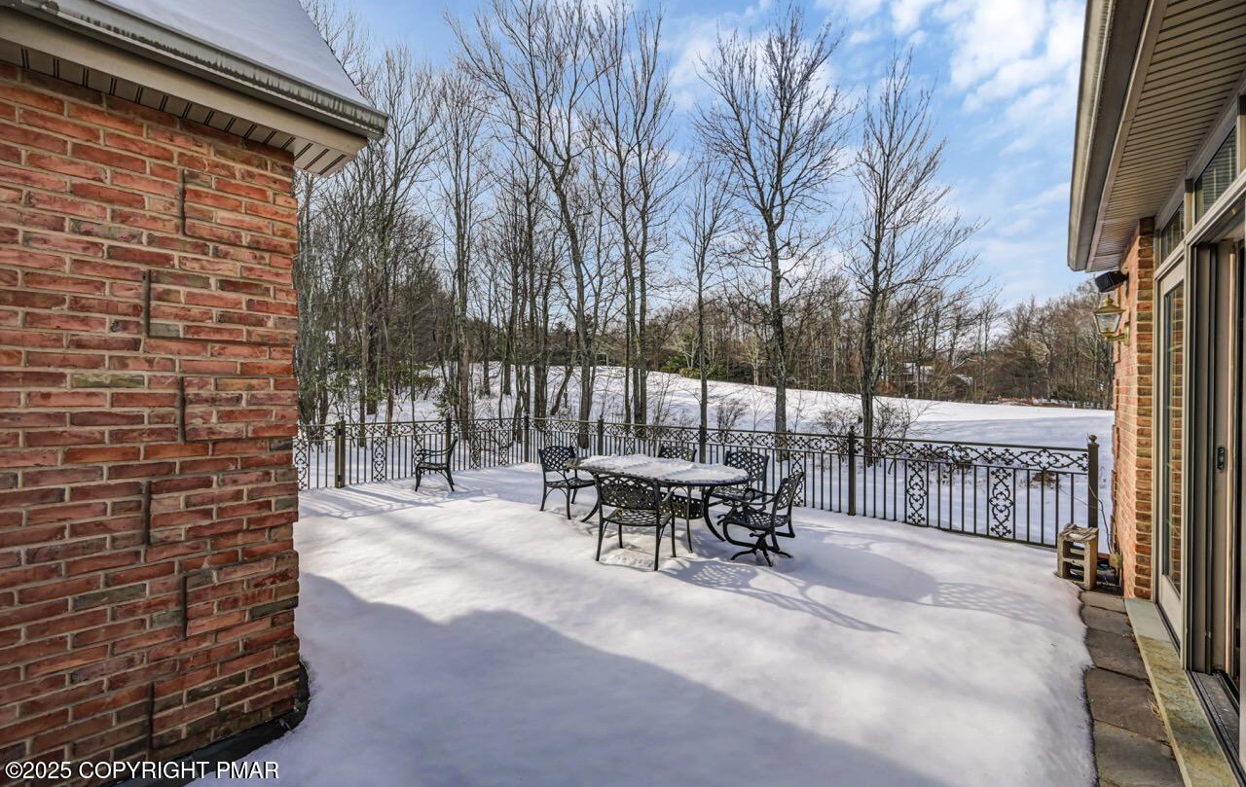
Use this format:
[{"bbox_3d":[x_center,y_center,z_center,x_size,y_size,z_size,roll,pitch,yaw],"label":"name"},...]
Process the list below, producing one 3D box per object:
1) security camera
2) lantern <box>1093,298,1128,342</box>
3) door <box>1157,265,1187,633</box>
[{"bbox_3d":[3.982,-0.910,3.950,0.180,0.115,0.160,-28,-18,38],"label":"security camera"},{"bbox_3d":[3.936,-0.587,3.897,0.200,0.385,0.180,0,1,42],"label":"lantern"},{"bbox_3d":[3.537,0.355,3.079,0.070,2.293,0.930,0,1,42],"label":"door"}]

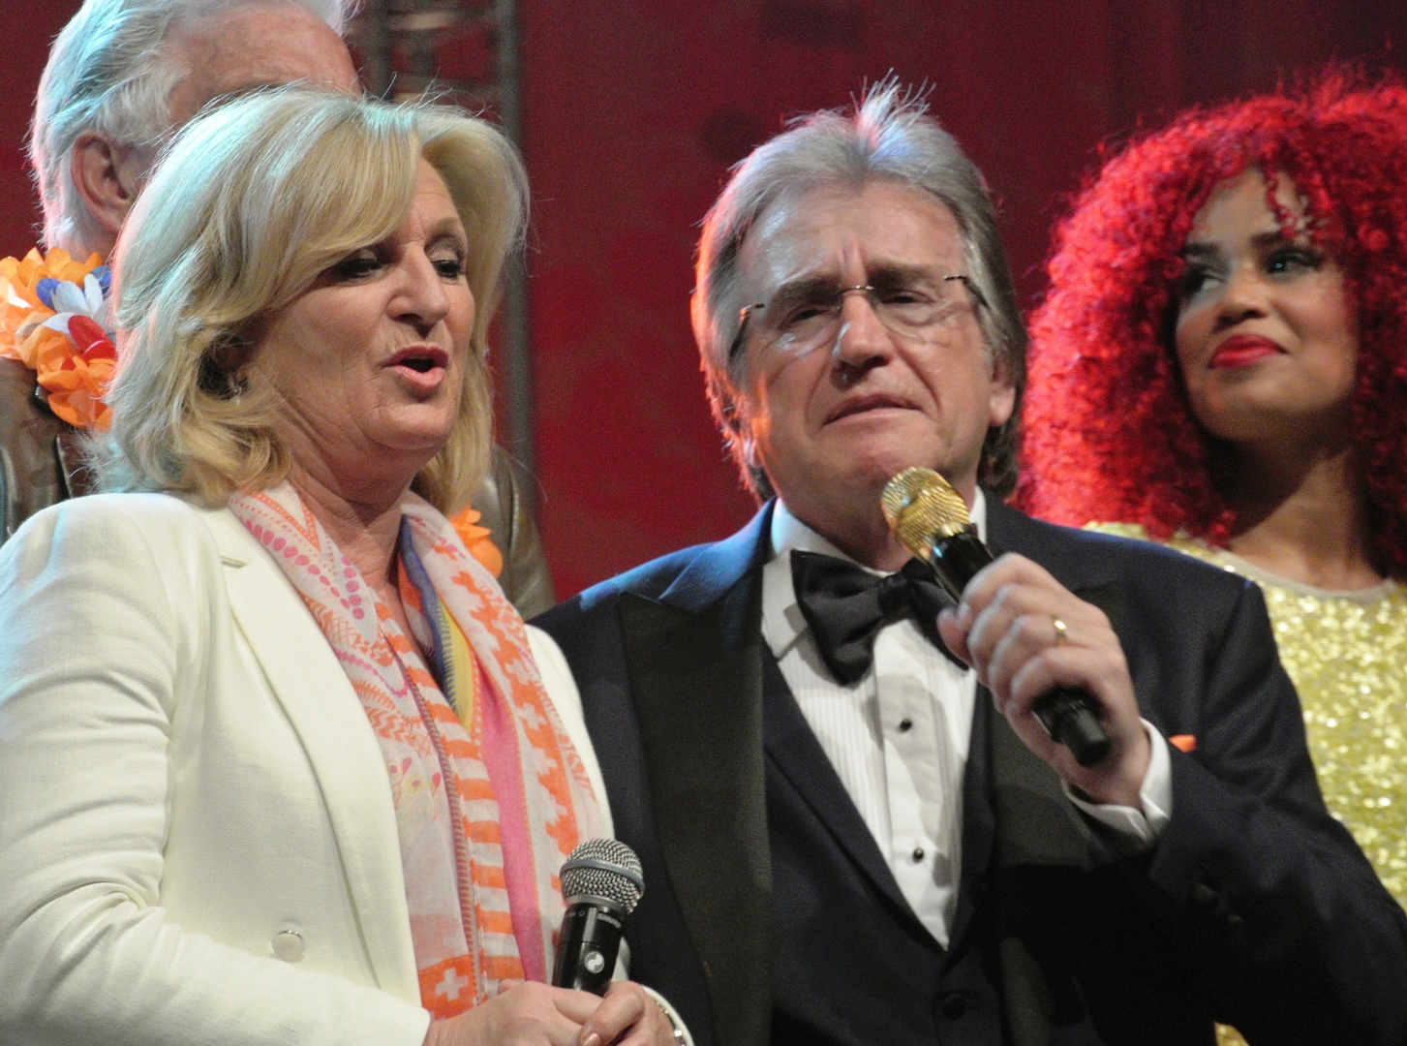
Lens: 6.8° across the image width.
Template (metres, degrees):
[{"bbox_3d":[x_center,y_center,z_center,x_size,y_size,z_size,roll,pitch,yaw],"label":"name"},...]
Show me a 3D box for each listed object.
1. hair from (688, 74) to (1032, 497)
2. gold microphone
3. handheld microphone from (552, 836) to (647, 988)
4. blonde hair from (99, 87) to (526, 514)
[{"bbox_3d":[0.097,-0.144,7.360,0.203,0.255,0.230,-9,-10,4],"label":"hair"},{"bbox_3d":[0.181,0.057,7.200,0.047,0.240,0.047,-34,-24,0],"label":"gold microphone"},{"bbox_3d":[-0.080,0.296,7.030,0.051,0.235,0.051,12,-20,0],"label":"handheld microphone"},{"bbox_3d":[-0.239,-0.136,7.220,0.240,0.262,0.250,3,-7,-38],"label":"blonde hair"}]

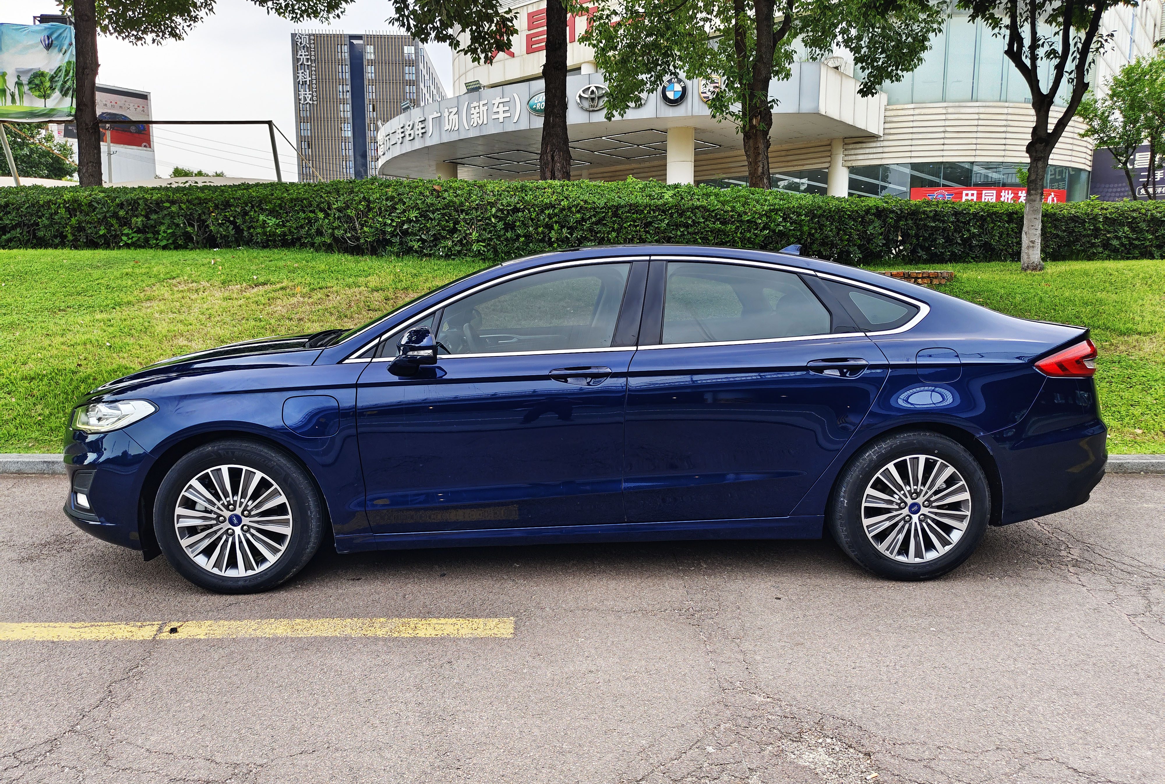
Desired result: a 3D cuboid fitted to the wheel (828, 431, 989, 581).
[{"bbox_3d":[1.417,0.483,3.547,0.655,0.655,0.230,-1,8,-3],"label":"wheel"}]

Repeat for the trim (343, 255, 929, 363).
[{"bbox_3d":[0.246,-0.355,3.429,2.480,0.440,0.260,-1,8,-3],"label":"trim"}]

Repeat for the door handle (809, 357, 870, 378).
[{"bbox_3d":[1.057,-0.100,3.338,0.255,0.085,0.060,-1,8,-3],"label":"door handle"}]

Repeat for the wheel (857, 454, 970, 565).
[{"bbox_3d":[1.418,0.485,3.532,0.465,0.465,0.180,-1,8,-3],"label":"wheel"}]

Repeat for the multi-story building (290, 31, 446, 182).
[{"bbox_3d":[-45.333,-48.196,183.961,24.000,48.700,51.700,-1,8,-4],"label":"multi-story building"}]

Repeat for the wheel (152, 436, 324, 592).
[{"bbox_3d":[-1.429,0.515,3.408,0.655,0.655,0.230,-1,8,-3],"label":"wheel"}]

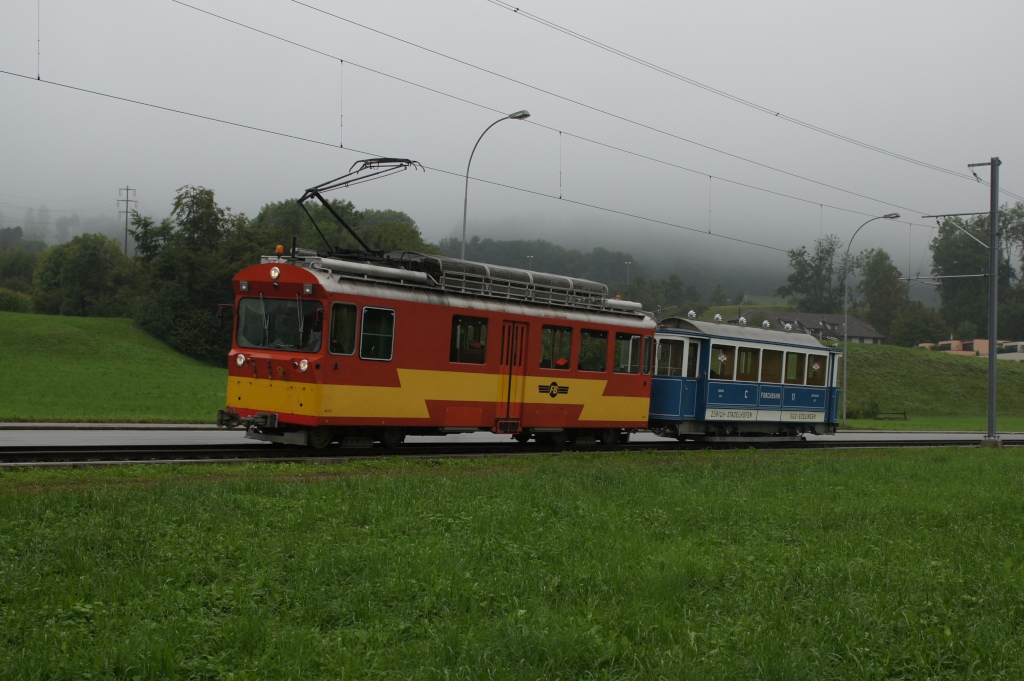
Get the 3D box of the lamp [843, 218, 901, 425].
[{"bbox_3d":[17.094,-0.880,56.727,2.650,10.000,0.250,0,-4,42],"label":"lamp"}]

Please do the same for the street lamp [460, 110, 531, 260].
[{"bbox_3d":[-0.591,-2.240,38.603,2.720,10.000,0.330,0,-4,42],"label":"street lamp"}]

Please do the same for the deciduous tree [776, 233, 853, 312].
[{"bbox_3d":[45.598,-10.061,180.288,10.800,12.000,10.400,2,-3,0],"label":"deciduous tree"}]

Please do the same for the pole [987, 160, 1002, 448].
[{"bbox_3d":[17.282,-1.510,42.740,0.280,9.980,0.280,0,-4,42],"label":"pole"}]

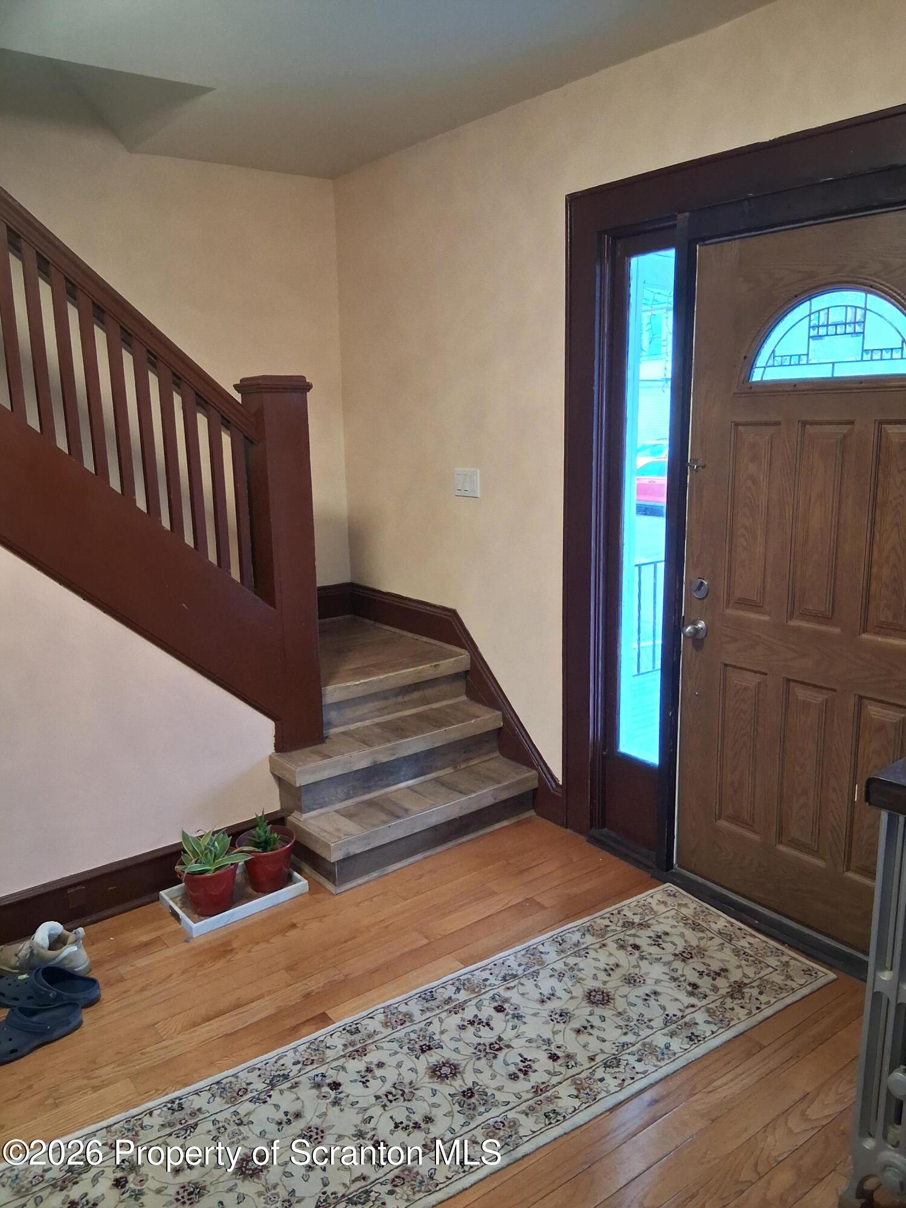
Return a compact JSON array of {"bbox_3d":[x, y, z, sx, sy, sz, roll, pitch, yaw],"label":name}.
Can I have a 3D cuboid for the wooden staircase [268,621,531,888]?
[{"bbox_3d":[-0.471,0.528,3.855,0.955,0.605,1.400,-10,15,-37],"label":"wooden staircase"}]

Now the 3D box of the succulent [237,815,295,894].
[{"bbox_3d":[-0.645,0.850,3.143,0.200,0.260,0.200,-1,12,0],"label":"succulent"}]

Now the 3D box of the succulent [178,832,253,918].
[{"bbox_3d":[-0.795,0.875,3.005,0.225,0.275,0.215,-1,12,0],"label":"succulent"}]

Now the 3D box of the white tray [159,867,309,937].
[{"bbox_3d":[-0.739,0.985,3.094,0.420,0.042,0.260,-10,15,-37],"label":"white tray"}]

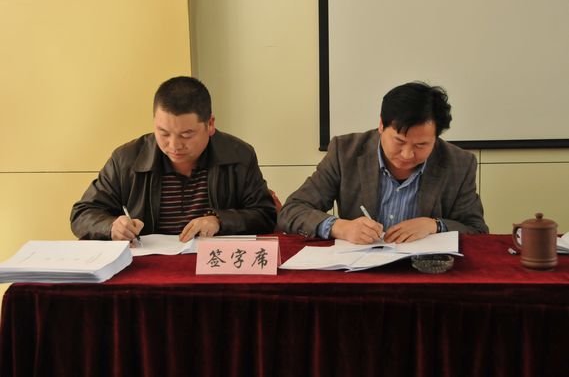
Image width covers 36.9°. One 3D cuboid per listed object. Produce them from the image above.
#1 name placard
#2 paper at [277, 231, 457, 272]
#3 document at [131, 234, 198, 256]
[{"bbox_3d":[-0.102,0.147,1.909,0.177,0.075,0.085,-1,7,0],"label":"name placard"},{"bbox_3d":[0.205,0.146,2.053,0.425,0.036,0.330,-1,7,0],"label":"paper"},{"bbox_3d":[-0.313,0.149,2.163,0.210,0.016,0.270,-1,7,0],"label":"document"}]

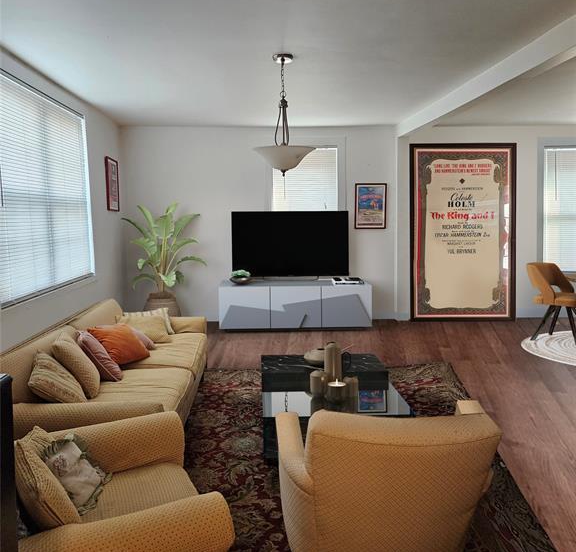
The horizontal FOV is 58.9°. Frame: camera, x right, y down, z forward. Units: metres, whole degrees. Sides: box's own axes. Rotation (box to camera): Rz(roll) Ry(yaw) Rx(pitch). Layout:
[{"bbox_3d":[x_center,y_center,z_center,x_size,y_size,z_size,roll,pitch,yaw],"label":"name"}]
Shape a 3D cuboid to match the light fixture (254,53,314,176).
[{"bbox_3d":[-0.028,-1.112,3.561,0.450,0.830,0.450,-1,7,-3],"label":"light fixture"}]

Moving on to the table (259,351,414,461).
[{"bbox_3d":[0.234,0.791,3.151,0.810,0.400,0.840,-1,7,-3],"label":"table"}]

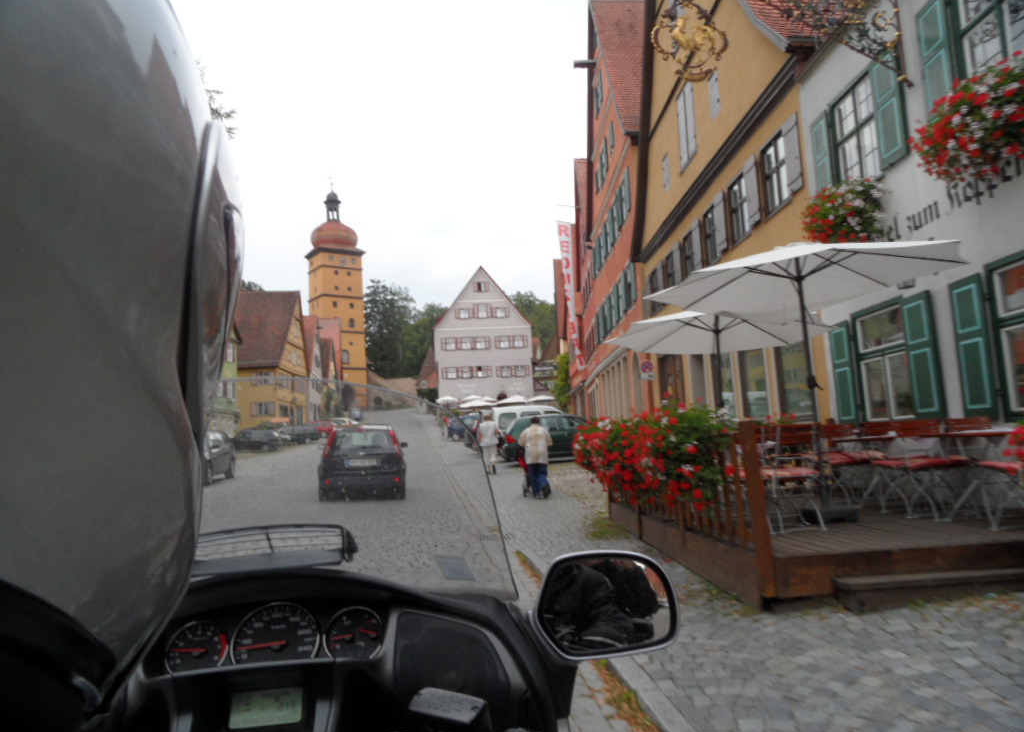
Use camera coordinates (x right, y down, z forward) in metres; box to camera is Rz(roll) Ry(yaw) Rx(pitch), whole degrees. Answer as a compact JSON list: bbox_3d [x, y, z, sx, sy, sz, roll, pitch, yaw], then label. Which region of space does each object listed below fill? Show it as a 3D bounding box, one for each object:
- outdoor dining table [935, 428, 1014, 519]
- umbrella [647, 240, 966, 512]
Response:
[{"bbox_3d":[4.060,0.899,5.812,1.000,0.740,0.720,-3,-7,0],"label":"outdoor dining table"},{"bbox_3d":[2.877,0.116,6.860,2.950,2.645,2.950,-3,-6,-5],"label":"umbrella"}]

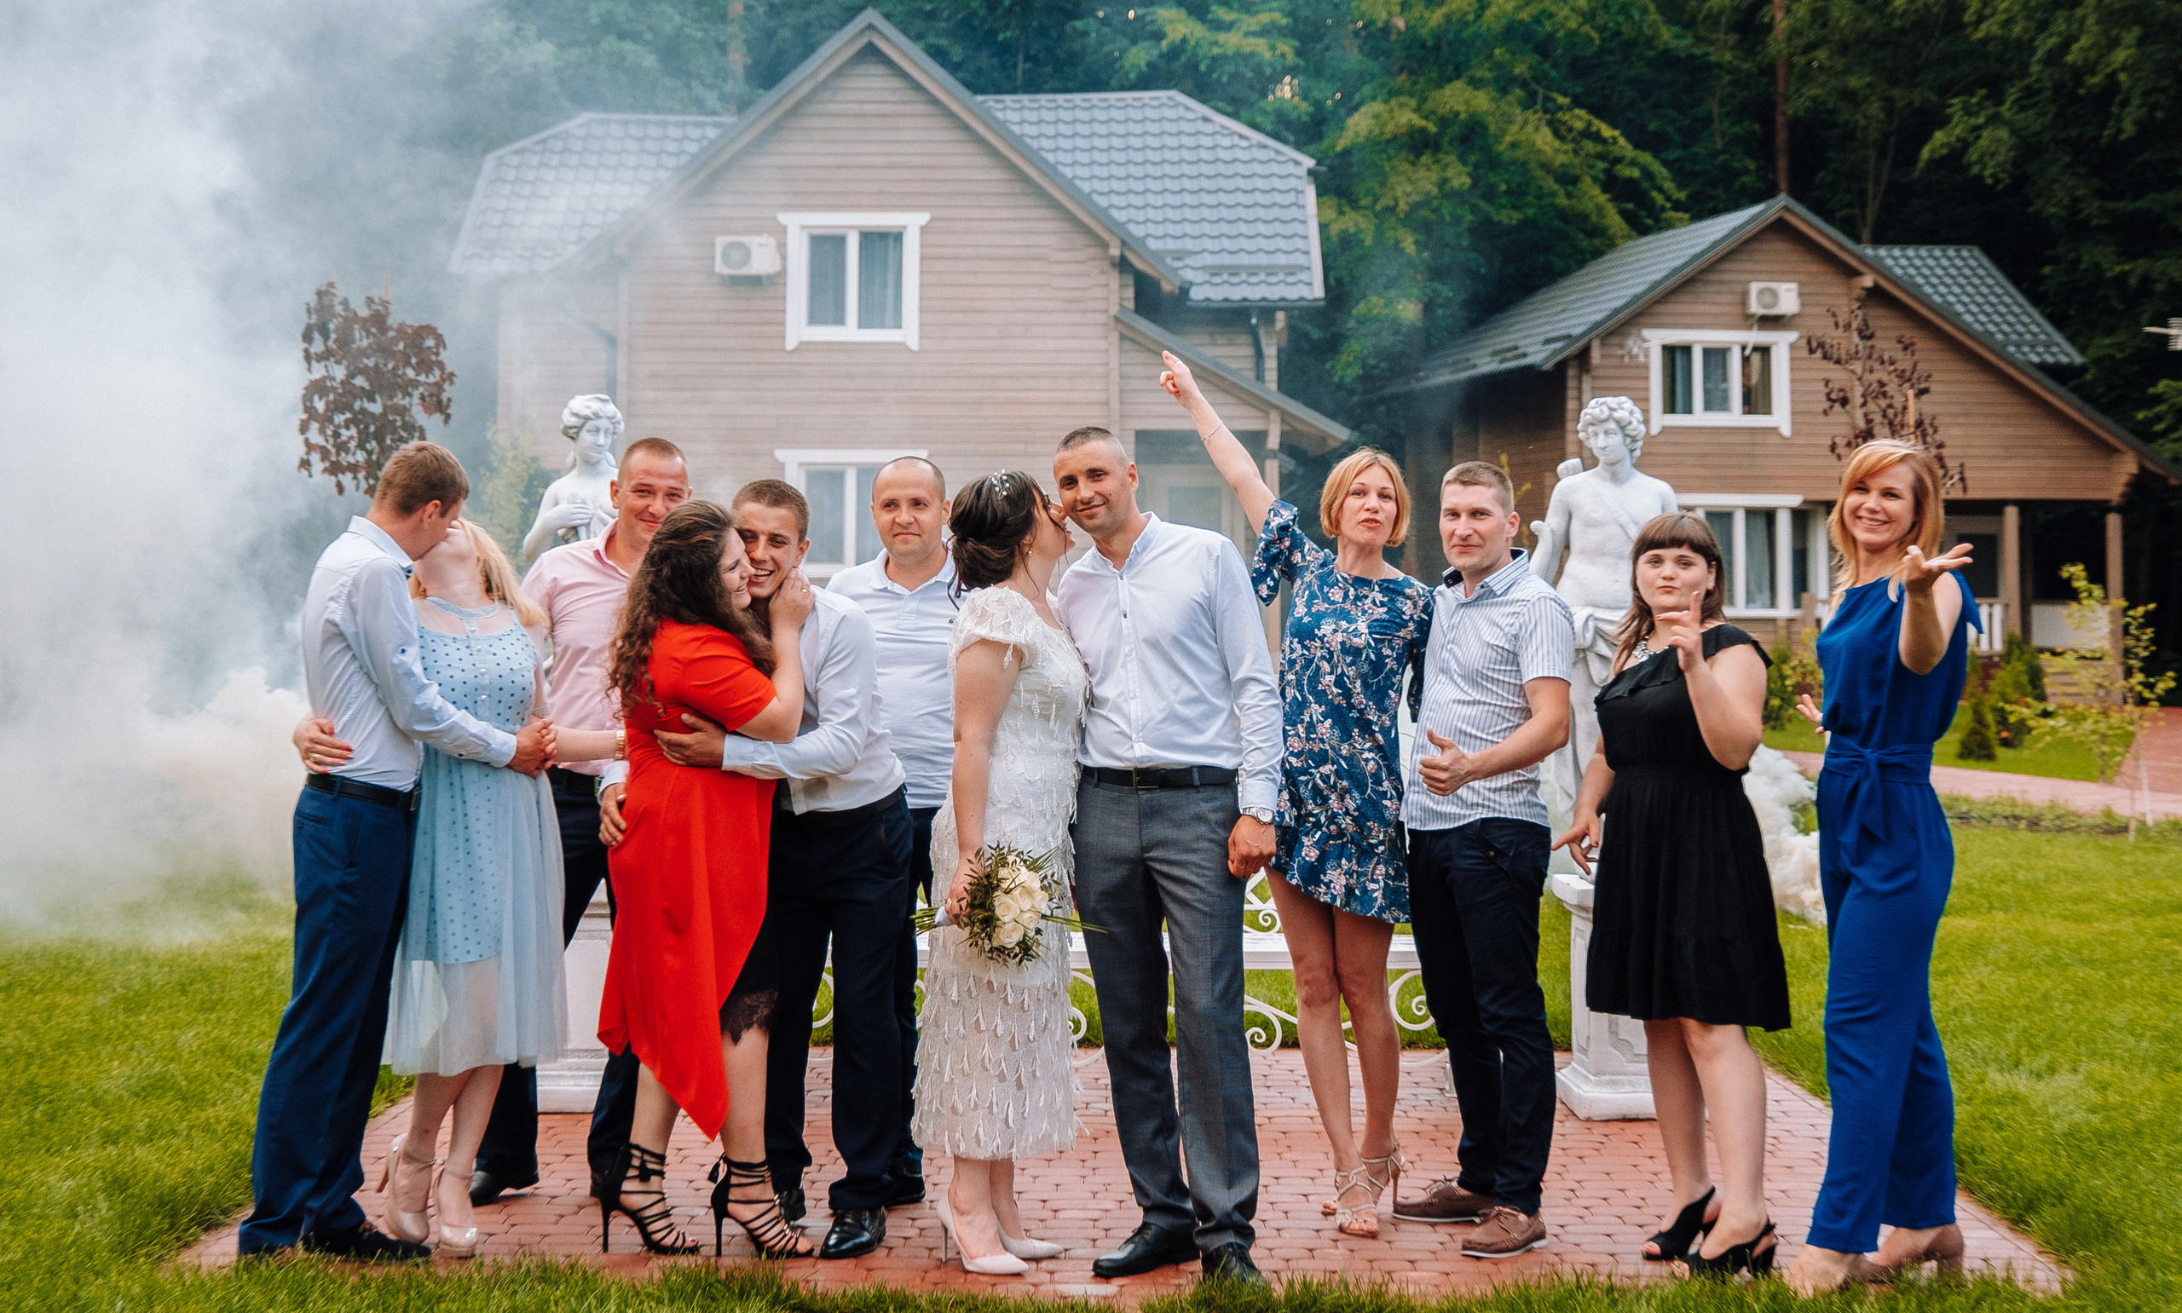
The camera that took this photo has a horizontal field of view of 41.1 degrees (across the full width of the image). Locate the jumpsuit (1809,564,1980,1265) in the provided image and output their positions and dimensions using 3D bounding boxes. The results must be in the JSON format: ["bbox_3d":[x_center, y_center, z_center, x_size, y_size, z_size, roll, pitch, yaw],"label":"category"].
[{"bbox_3d":[1.680,0.532,6.120,0.390,1.420,0.340,1,1,37],"label":"jumpsuit"}]

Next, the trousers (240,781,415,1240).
[{"bbox_3d":[-1.668,0.795,6.360,0.400,1.030,0.340,0,1,-12],"label":"trousers"}]

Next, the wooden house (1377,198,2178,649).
[{"bbox_3d":[10.950,-3.151,48.860,10.400,7.700,9.500,0,1,-12],"label":"wooden house"}]

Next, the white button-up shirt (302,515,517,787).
[{"bbox_3d":[-1.506,-0.011,6.420,0.470,0.610,0.500,0,1,0],"label":"white button-up shirt"}]

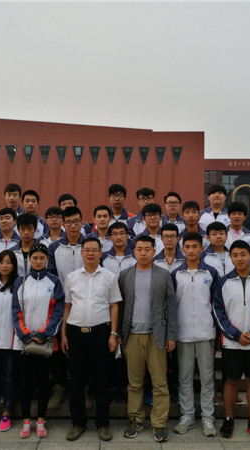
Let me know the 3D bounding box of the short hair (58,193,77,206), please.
[{"bbox_3d":[-0.671,-0.285,5.509,0.210,0.160,0.205,0,-1,-5],"label":"short hair"}]

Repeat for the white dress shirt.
[{"bbox_3d":[-0.286,0.620,4.120,0.510,0.560,0.290,0,0,-3],"label":"white dress shirt"}]

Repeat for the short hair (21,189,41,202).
[{"bbox_3d":[-1.125,-0.340,5.600,0.190,0.160,0.200,0,0,-10],"label":"short hair"}]

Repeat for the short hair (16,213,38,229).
[{"bbox_3d":[-0.967,-0.024,4.621,0.195,0.180,0.220,0,0,-12],"label":"short hair"}]

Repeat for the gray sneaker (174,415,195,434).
[{"bbox_3d":[0.545,1.786,4.245,0.110,0.120,0.290,0,-1,29],"label":"gray sneaker"}]

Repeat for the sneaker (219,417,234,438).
[{"bbox_3d":[0.900,1.765,4.100,0.108,0.118,0.285,0,0,15],"label":"sneaker"}]

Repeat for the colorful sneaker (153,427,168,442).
[{"bbox_3d":[0.324,1.807,4.172,0.105,0.110,0.285,0,0,-6],"label":"colorful sneaker"}]

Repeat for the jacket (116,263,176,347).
[{"bbox_3d":[0.197,0.694,4.094,0.530,0.760,0.300,0,-1,2],"label":"jacket"}]

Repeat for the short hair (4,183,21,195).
[{"bbox_3d":[-1.375,-0.431,5.732,0.200,0.155,0.205,0,-1,-6],"label":"short hair"}]

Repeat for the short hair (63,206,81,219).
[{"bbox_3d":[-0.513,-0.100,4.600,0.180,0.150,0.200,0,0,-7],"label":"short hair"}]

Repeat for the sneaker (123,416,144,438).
[{"bbox_3d":[0.088,1.782,4.175,0.110,0.120,0.290,0,-1,22],"label":"sneaker"}]

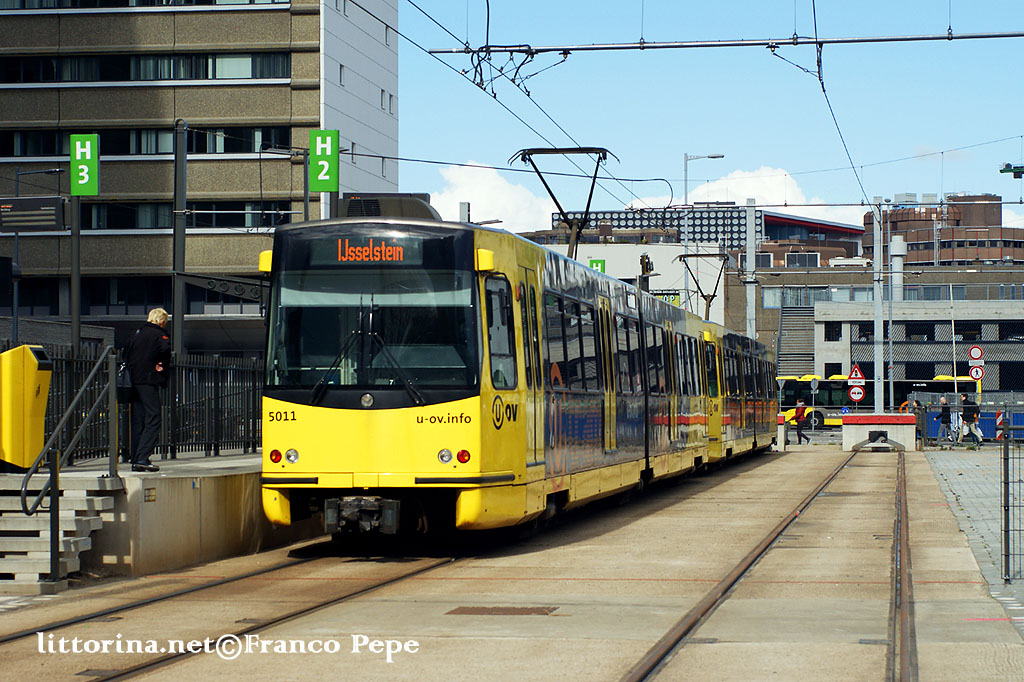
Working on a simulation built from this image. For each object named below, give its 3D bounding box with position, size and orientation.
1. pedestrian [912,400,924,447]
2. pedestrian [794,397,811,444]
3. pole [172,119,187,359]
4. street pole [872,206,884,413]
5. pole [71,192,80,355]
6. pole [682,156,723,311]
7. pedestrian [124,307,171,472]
[{"bbox_3d":[14.051,2.832,88.457,0.420,1.570,0.480,0,-1,6],"label":"pedestrian"},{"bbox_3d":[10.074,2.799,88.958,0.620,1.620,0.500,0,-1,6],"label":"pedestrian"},{"bbox_3d":[-7.958,-1.193,61.249,0.260,8.250,0.260,0,-1,9],"label":"pole"},{"bbox_3d":[12.386,-0.587,86.342,0.300,8.500,0.300,0,-1,9],"label":"street pole"},{"bbox_3d":[-6.389,-0.534,37.525,0.125,4.260,0.125,0,-1,9],"label":"pole"},{"bbox_3d":[7.076,-1.569,94.069,1.450,10.650,0.280,0,-1,0],"label":"pole"},{"bbox_3d":[-3.746,0.497,26.296,0.400,1.675,0.520,1,-2,-35],"label":"pedestrian"}]

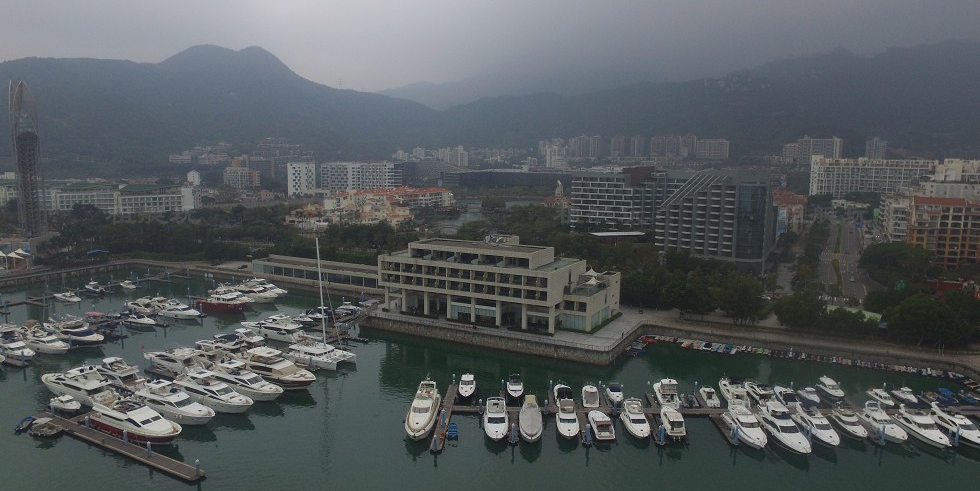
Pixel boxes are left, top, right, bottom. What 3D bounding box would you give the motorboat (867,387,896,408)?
[{"bbox_3d":[69.130,26.870,101.020,2.800,2.900,8.100,0,6,0],"label":"motorboat"}]

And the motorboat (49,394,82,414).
[{"bbox_3d":[-80.050,29.772,107.765,7.200,2.800,2.600,4,8,26],"label":"motorboat"}]

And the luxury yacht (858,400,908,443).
[{"bbox_3d":[68.186,30.378,97.733,4.000,5.000,12.000,1,7,4],"label":"luxury yacht"}]

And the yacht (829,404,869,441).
[{"bbox_3d":[63.363,30.766,99.407,3.500,3.800,10.500,1,7,6],"label":"yacht"}]

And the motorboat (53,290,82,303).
[{"bbox_3d":[-153.294,18.027,203.701,13.000,2.900,3.500,4,8,28],"label":"motorboat"}]

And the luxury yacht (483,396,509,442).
[{"bbox_3d":[1.280,30.810,100.330,4.150,4.700,13.200,1,9,2],"label":"luxury yacht"}]

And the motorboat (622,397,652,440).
[{"bbox_3d":[25.634,30.413,98.729,3.800,4.400,11.400,1,7,3],"label":"motorboat"}]

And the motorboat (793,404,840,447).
[{"bbox_3d":[56.106,30.661,96.701,4.000,4.600,12.900,1,7,3],"label":"motorboat"}]

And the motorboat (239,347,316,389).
[{"bbox_3d":[-40.750,23.560,109.470,19.800,6.100,5.300,4,7,29],"label":"motorboat"}]

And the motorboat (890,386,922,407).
[{"bbox_3d":[84.610,30.570,115.130,2.500,2.500,6.600,1,9,2],"label":"motorboat"}]

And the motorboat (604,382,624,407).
[{"bbox_3d":[21.720,26.510,101.310,2.700,2.800,7.300,1,6,1],"label":"motorboat"}]

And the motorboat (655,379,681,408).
[{"bbox_3d":[31.110,25.590,100.590,3.400,5.050,9.000,0,6,0],"label":"motorboat"}]

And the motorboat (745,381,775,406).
[{"bbox_3d":[48.490,26.340,101.370,3.400,3.650,10.200,0,6,-1],"label":"motorboat"}]

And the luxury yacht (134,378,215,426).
[{"bbox_3d":[-51.180,25.490,92.650,19.000,5.800,5.100,4,7,29],"label":"luxury yacht"}]

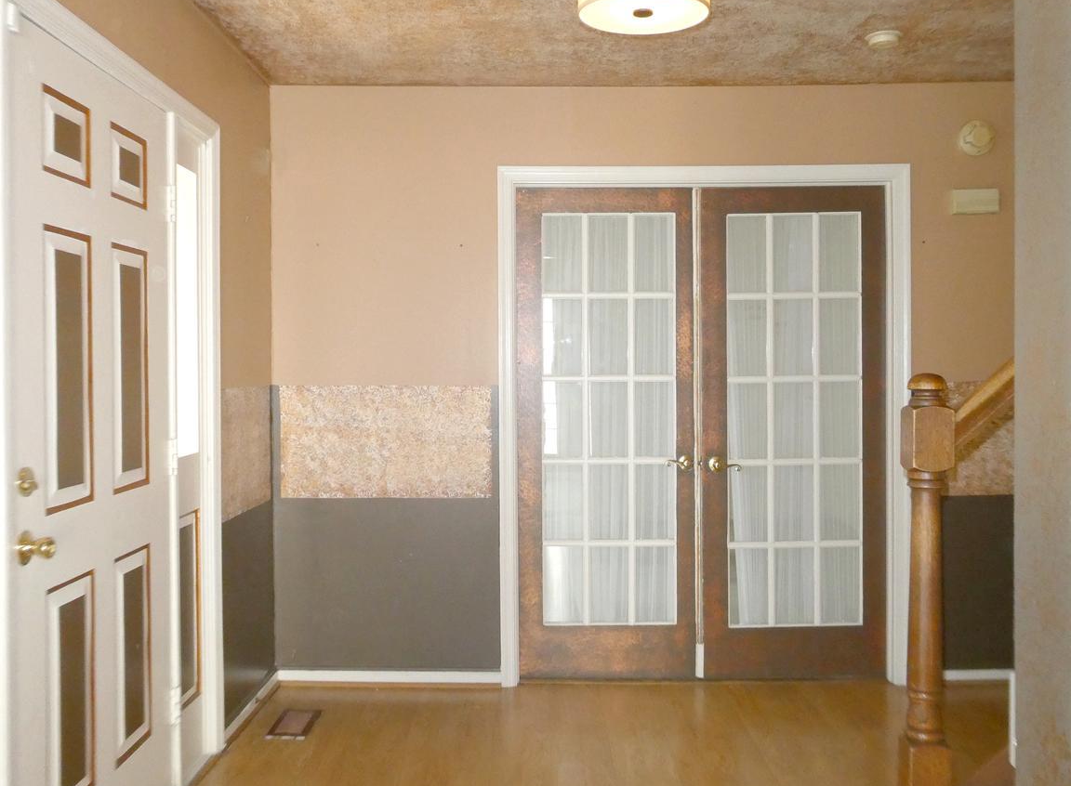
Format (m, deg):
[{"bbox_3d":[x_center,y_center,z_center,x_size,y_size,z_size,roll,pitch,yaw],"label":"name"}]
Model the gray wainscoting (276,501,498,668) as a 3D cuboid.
[{"bbox_3d":[-0.607,0.788,4.081,0.928,0.717,0.020,0,1,0],"label":"gray wainscoting"}]

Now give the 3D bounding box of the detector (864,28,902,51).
[{"bbox_3d":[1.223,-1.233,3.479,0.130,0.038,0.130,0,1,0],"label":"detector"}]

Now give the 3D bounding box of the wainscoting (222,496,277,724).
[{"bbox_3d":[-1.073,0.799,3.753,0.020,0.717,0.660,0,1,0],"label":"wainscoting"}]

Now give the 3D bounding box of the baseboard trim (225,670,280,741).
[{"bbox_3d":[-1.062,1.188,3.761,0.018,0.061,0.660,0,1,0],"label":"baseboard trim"}]

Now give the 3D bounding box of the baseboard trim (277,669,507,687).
[{"bbox_3d":[-0.606,1.177,4.080,0.928,0.065,0.018,0,1,0],"label":"baseboard trim"}]

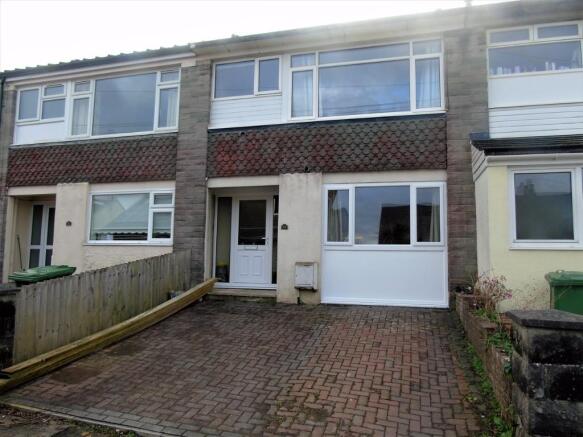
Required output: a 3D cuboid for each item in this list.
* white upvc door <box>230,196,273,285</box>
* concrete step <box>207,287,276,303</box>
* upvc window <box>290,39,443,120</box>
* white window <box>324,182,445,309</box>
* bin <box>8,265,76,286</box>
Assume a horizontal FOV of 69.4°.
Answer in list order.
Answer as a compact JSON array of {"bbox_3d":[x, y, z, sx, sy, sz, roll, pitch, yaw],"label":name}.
[{"bbox_3d":[-0.844,0.439,9.100,0.940,1.956,0.090,-1,-6,14],"label":"white upvc door"},{"bbox_3d":[-0.994,1.576,8.726,1.563,0.215,0.420,-1,-6,14],"label":"concrete step"},{"bbox_3d":[1.432,-2.686,8.351,3.025,1.454,0.100,-1,-6,14],"label":"upvc window"},{"bbox_3d":[1.732,0.485,7.950,2.292,2.300,0.100,-1,-6,14],"label":"white window"},{"bbox_3d":[-3.733,1.315,6.409,0.580,1.070,0.730,-1,-6,20],"label":"bin"}]

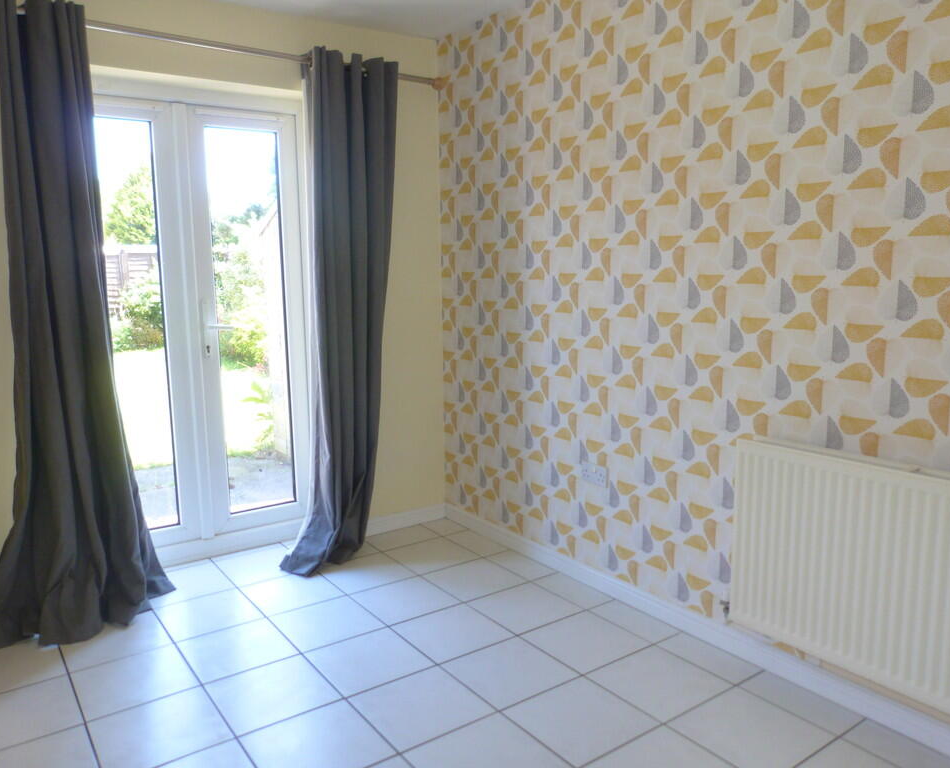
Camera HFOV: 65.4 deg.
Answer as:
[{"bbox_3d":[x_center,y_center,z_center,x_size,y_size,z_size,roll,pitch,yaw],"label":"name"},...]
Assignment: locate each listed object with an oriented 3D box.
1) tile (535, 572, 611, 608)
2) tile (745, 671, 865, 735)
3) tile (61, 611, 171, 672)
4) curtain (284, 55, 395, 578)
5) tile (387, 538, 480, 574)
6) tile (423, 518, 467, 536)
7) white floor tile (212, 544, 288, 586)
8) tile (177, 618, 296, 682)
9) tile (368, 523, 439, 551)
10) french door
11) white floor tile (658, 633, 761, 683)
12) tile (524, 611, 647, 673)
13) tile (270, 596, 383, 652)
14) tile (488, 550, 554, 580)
[{"bbox_3d":[0.395,0.853,3.042,0.166,0.012,0.334,-6,10,-35],"label":"tile"},{"bbox_3d":[0.983,0.964,2.227,0.166,0.012,0.334,-6,10,-35],"label":"tile"},{"bbox_3d":[-1.299,0.925,2.665,0.334,0.012,0.334,-6,10,-35],"label":"tile"},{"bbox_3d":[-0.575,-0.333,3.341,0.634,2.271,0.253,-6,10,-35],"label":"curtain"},{"bbox_3d":[-0.200,0.790,3.391,0.329,0.010,0.329,-6,10,-35],"label":"tile"},{"bbox_3d":[-0.166,0.742,3.784,0.151,0.010,0.221,-6,10,-35],"label":"tile"},{"bbox_3d":[-0.958,0.825,3.340,0.334,0.012,0.374,-6,10,-35],"label":"white floor tile"},{"bbox_3d":[-0.816,0.916,2.550,0.329,0.010,0.329,-6,10,-35],"label":"tile"},{"bbox_3d":[-0.365,0.765,3.643,0.332,0.010,0.221,-6,10,-35],"label":"tile"},{"bbox_3d":[-1.252,-0.242,3.248,1.040,1.910,0.070,-6,10,-35],"label":"french door"},{"bbox_3d":[0.778,0.921,2.479,0.151,0.010,0.332,-6,10,-35],"label":"white floor tile"},{"bbox_3d":[0.380,0.900,2.588,0.329,0.010,0.329,-6,10,-35],"label":"tile"},{"bbox_3d":[-0.546,0.887,2.741,0.329,0.010,0.329,-6,10,-35],"label":"tile"},{"bbox_3d":[0.192,0.810,3.289,0.151,0.010,0.332,-6,10,-35],"label":"tile"}]

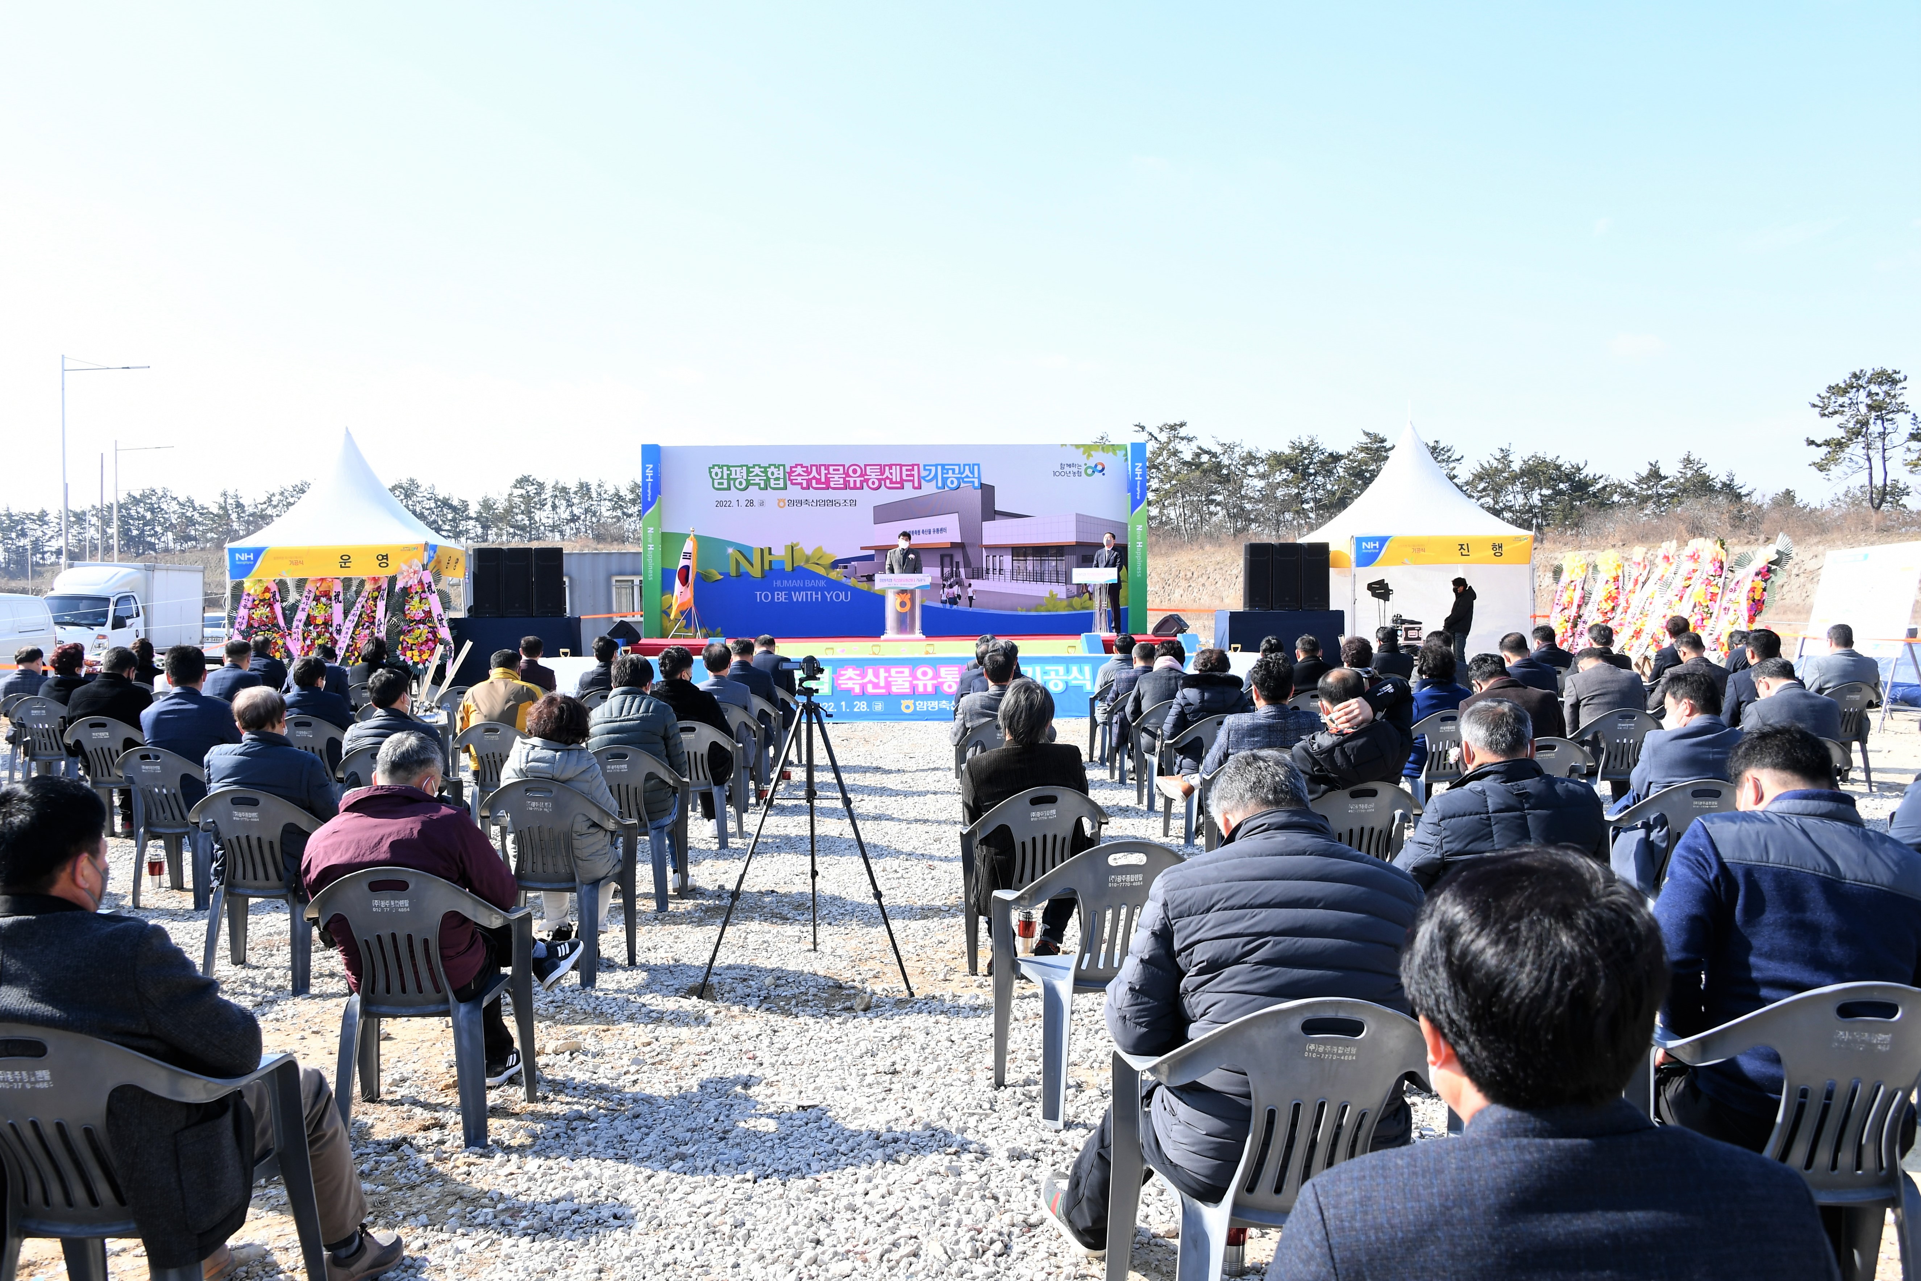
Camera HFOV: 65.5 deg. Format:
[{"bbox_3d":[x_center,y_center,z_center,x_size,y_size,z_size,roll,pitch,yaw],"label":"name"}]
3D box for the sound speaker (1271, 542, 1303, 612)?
[{"bbox_3d":[5.404,-1.046,24.700,0.450,1.120,0.450,0,1,0],"label":"sound speaker"}]

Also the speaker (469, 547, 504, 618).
[{"bbox_3d":[-7.806,-0.950,24.700,0.480,1.140,0.500,-1,2,-14],"label":"speaker"}]

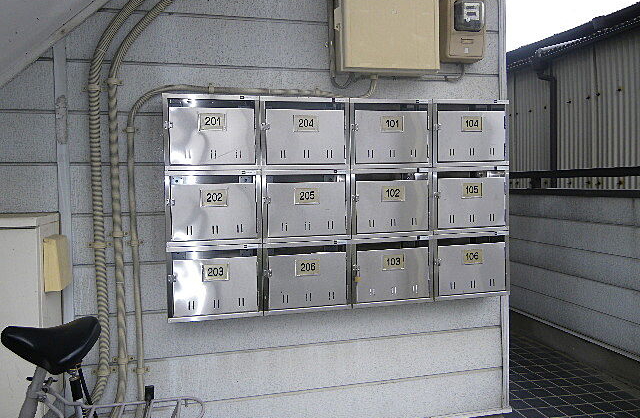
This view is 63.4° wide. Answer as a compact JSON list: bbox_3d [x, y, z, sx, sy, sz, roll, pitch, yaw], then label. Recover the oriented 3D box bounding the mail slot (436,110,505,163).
[{"bbox_3d":[0.567,-0.286,2.060,0.310,0.236,0.145,-2,3,-13],"label":"mail slot"}]

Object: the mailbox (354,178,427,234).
[{"bbox_3d":[0.255,-0.020,1.999,0.312,0.234,0.145,-2,3,-13],"label":"mailbox"}]

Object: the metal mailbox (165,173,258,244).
[{"bbox_3d":[-0.379,-0.007,1.850,0.319,0.253,0.145,-2,3,-13],"label":"metal mailbox"}]

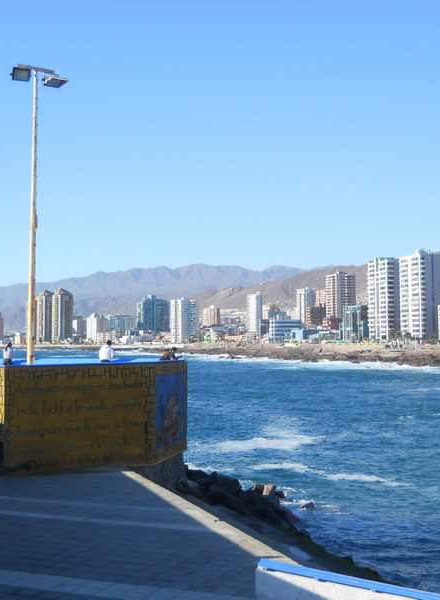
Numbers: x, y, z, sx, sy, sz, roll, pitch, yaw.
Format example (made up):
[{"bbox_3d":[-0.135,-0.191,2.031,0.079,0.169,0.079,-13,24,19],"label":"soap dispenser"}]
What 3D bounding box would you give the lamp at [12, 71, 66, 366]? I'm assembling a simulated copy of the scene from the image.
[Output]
[{"bbox_3d":[-5.170,-2.000,24.100,1.550,9.400,0.550,2,-4,-35],"label":"lamp"}]

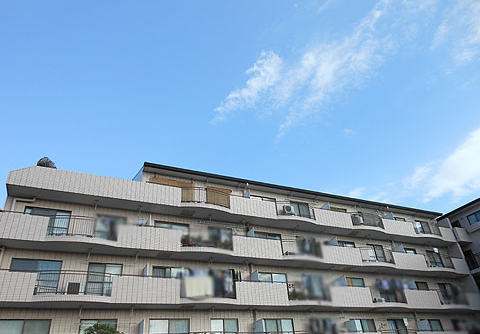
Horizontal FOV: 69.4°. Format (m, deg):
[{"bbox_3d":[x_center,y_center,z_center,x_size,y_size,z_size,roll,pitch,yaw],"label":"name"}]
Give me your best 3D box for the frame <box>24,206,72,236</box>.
[{"bbox_3d":[-10.587,3.113,18.880,2.334,1.675,0.120,10,-29,-22],"label":"frame"}]

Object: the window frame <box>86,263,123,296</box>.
[{"bbox_3d":[-7.438,6.176,18.908,1.803,1.773,0.120,10,-29,-22],"label":"window frame"}]

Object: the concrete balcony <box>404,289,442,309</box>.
[{"bbox_3d":[13.790,10.024,26.239,3.546,1.271,0.220,10,-29,-22],"label":"concrete balcony"}]

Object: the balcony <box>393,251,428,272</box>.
[{"bbox_3d":[13.345,7.482,27.335,3.388,1.261,0.220,10,-29,-22],"label":"balcony"}]

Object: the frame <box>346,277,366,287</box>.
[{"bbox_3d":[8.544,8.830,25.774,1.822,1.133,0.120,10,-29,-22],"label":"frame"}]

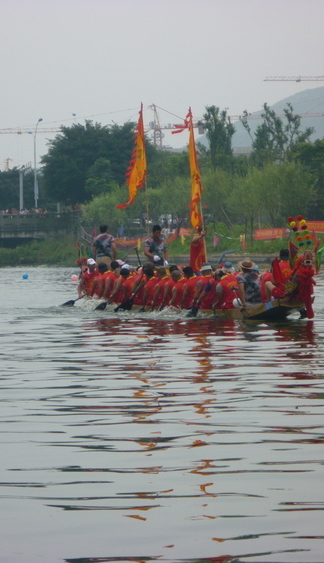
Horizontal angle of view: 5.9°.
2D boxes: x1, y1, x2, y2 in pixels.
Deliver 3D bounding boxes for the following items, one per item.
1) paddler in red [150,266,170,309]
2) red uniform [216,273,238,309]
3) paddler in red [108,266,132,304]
[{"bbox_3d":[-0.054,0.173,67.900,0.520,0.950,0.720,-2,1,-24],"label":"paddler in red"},{"bbox_3d":[1.326,0.194,64.100,0.480,0.780,0.450,-2,1,-24],"label":"red uniform"},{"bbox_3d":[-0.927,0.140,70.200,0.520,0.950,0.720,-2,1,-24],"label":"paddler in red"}]

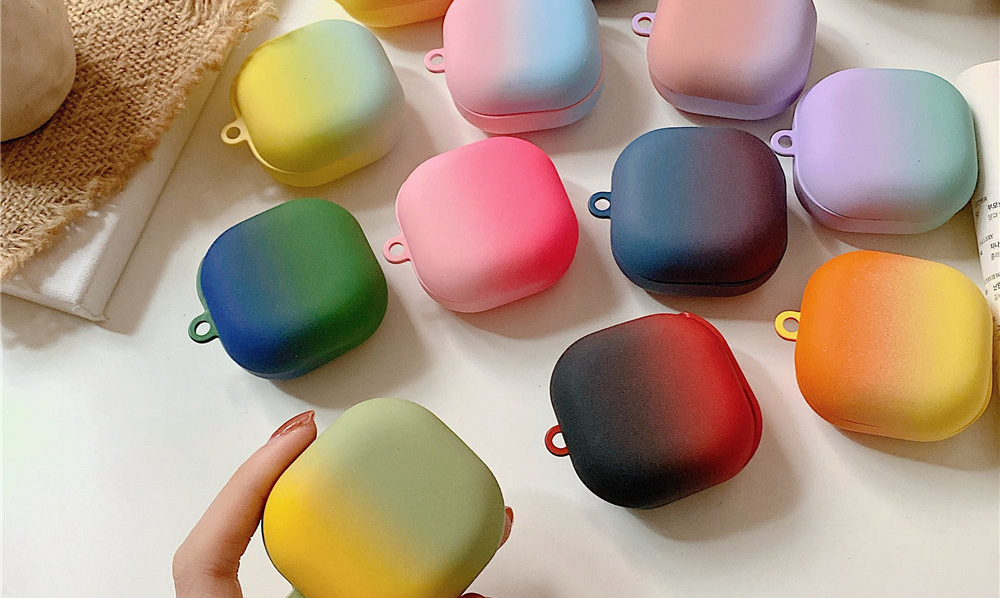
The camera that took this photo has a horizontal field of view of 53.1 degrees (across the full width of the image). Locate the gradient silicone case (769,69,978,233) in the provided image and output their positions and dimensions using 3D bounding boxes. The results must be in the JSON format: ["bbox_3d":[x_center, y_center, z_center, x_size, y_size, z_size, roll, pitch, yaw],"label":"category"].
[{"bbox_3d":[0.116,-0.046,0.313,0.061,0.030,0.053,2,67,6],"label":"gradient silicone case"}]

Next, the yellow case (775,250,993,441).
[{"bbox_3d":[0.109,0.013,0.288,0.061,0.030,0.053,8,68,8],"label":"yellow case"}]

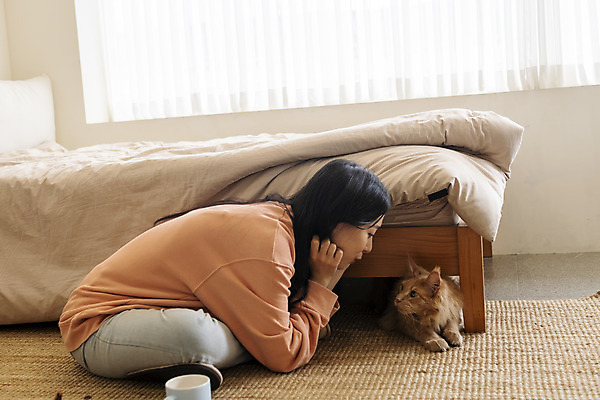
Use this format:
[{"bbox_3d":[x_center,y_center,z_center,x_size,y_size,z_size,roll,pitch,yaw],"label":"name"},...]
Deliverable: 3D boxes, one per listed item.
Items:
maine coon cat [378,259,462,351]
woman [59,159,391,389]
[{"bbox_3d":[0.289,0.220,1.927,0.210,0.210,0.390,-5,6,-16],"label":"maine coon cat"},{"bbox_3d":[-0.192,0.136,1.864,0.830,0.450,0.550,-4,6,-4],"label":"woman"}]

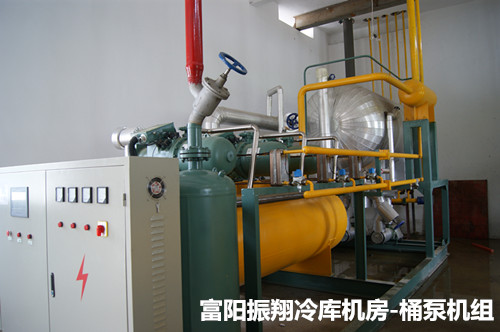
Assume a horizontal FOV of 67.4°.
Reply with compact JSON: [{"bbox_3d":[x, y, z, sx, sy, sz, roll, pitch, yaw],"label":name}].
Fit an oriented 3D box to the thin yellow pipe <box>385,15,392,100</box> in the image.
[{"bbox_3d":[3.030,-2.310,8.170,0.042,1.950,0.042,-2,-1,32],"label":"thin yellow pipe"}]

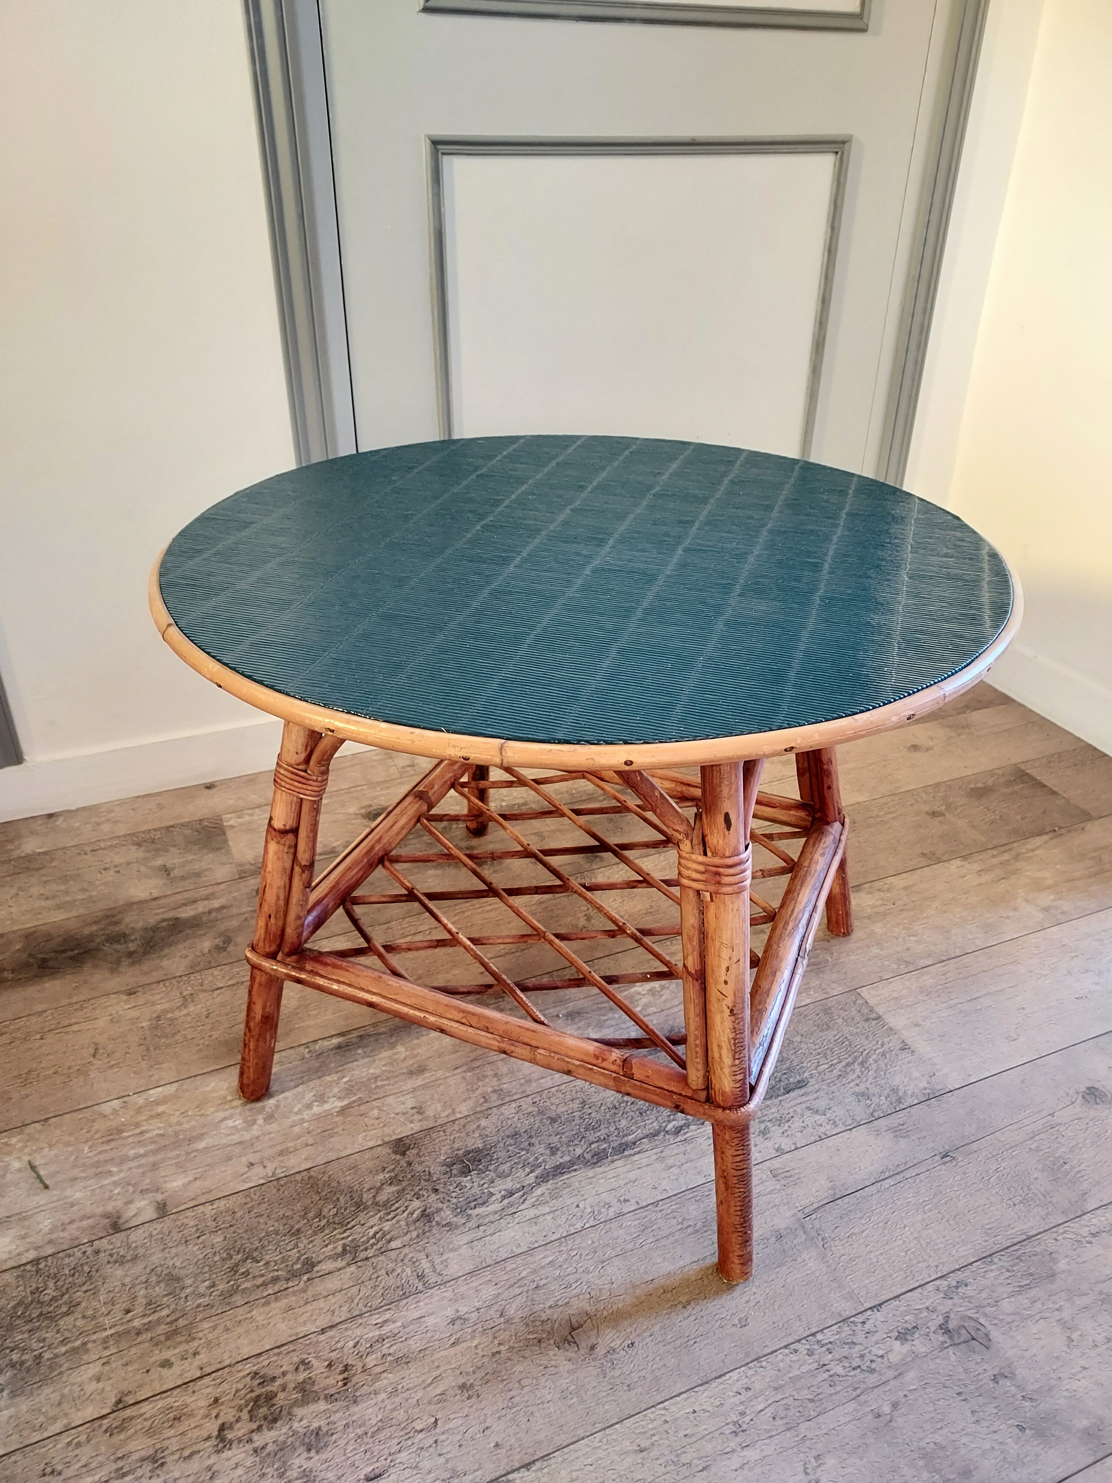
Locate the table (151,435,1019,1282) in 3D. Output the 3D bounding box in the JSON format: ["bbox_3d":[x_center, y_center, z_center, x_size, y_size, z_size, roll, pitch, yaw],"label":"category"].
[{"bbox_3d":[0.021,0.057,1.017,0.709,0.541,0.709,13,33,19],"label":"table"}]

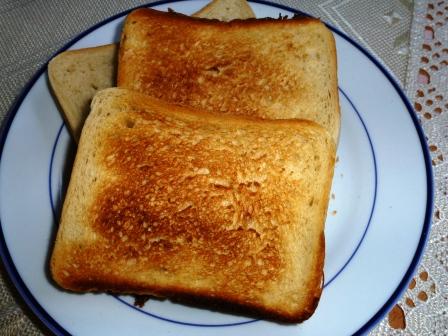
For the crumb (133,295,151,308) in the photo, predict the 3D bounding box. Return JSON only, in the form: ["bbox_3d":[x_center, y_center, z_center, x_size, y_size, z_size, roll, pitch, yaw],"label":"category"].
[{"bbox_3d":[-0.040,0.064,0.206,0.008,0.005,0.006,1,63,0],"label":"crumb"}]

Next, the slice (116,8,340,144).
[{"bbox_3d":[0.002,-0.043,0.242,0.121,0.014,0.097,2,70,0],"label":"slice"}]

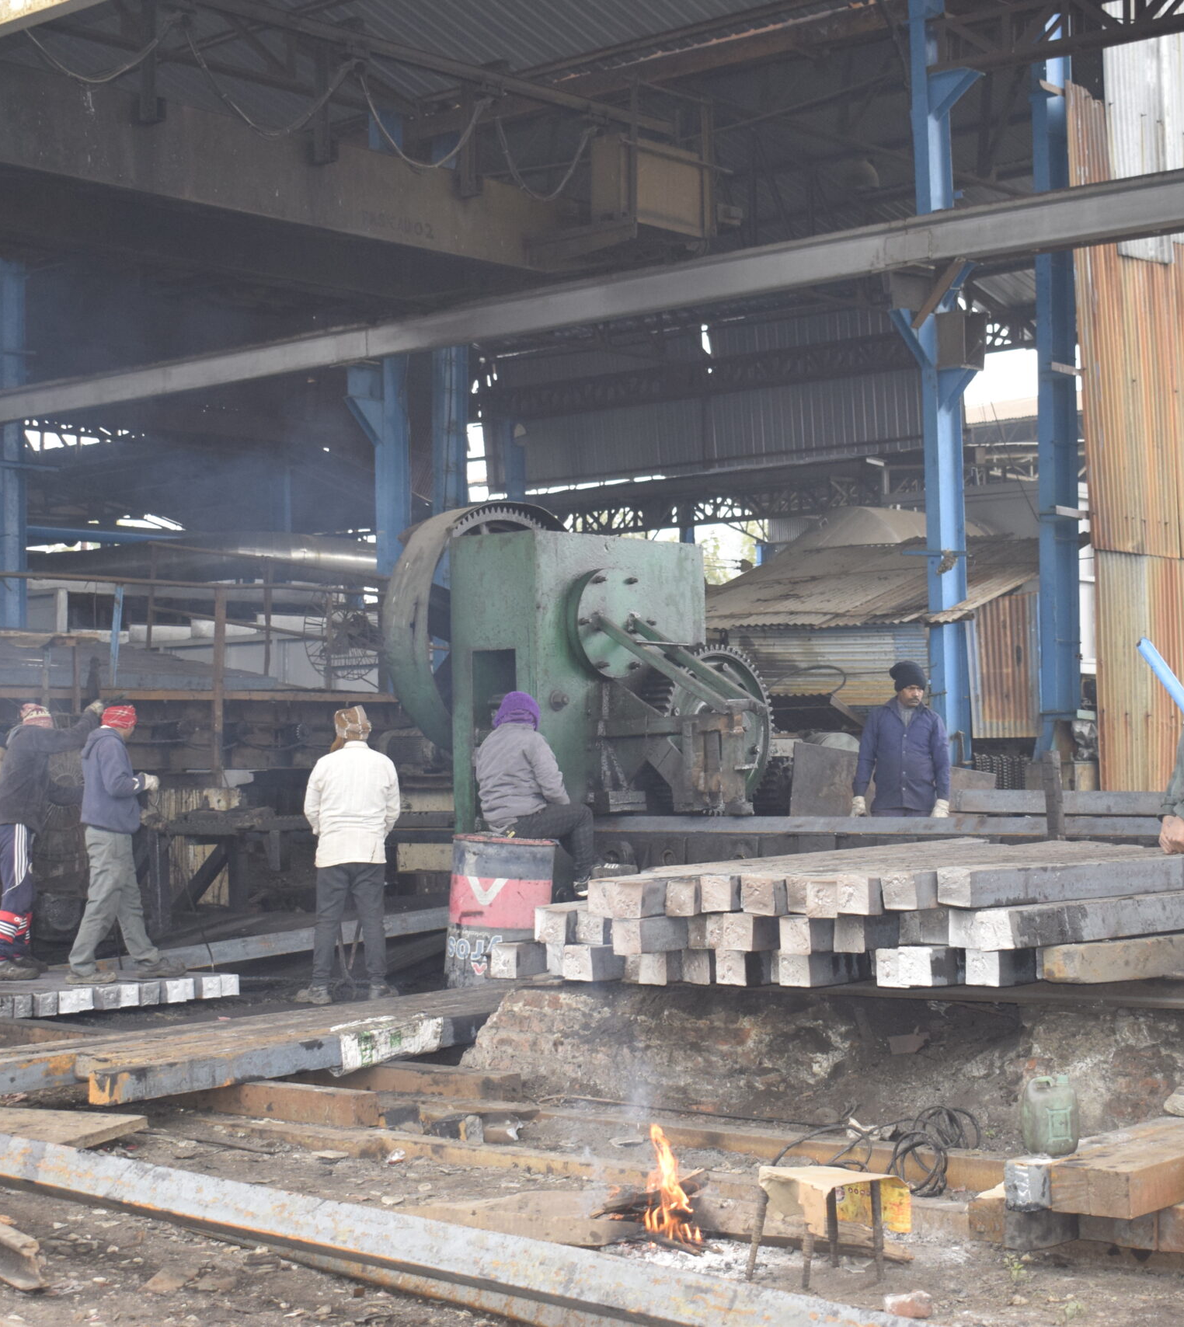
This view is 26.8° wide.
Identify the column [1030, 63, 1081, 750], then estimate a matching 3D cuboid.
[{"bbox_3d":[3.581,-2.106,19.200,0.150,5.736,0.340,-3,-3,41],"label":"column"}]

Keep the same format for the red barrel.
[{"bbox_3d":[-0.526,1.436,14.400,0.600,0.880,0.600,-1,-2,0],"label":"red barrel"}]

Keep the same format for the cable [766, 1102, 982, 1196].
[{"bbox_3d":[0.912,1.537,8.000,0.670,0.240,0.500,-1,-2,0],"label":"cable"}]

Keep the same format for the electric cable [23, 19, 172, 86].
[{"bbox_3d":[-3.382,-4.181,16.633,0.100,0.670,1.522,-3,-3,41],"label":"electric cable"}]

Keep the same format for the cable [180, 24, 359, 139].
[{"bbox_3d":[-2.298,-4.122,17.894,0.100,0.730,1.704,-3,-3,41],"label":"cable"}]

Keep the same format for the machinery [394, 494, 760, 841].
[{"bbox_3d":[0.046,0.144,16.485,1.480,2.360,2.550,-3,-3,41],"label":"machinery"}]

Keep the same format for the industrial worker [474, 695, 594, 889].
[{"bbox_3d":[-0.335,0.740,14.700,0.620,1.150,0.450,1,-3,-37],"label":"industrial worker"}]

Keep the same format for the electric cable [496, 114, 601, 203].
[{"bbox_3d":[-0.343,-4.091,20.174,0.100,0.730,1.268,-3,-3,41],"label":"electric cable"}]

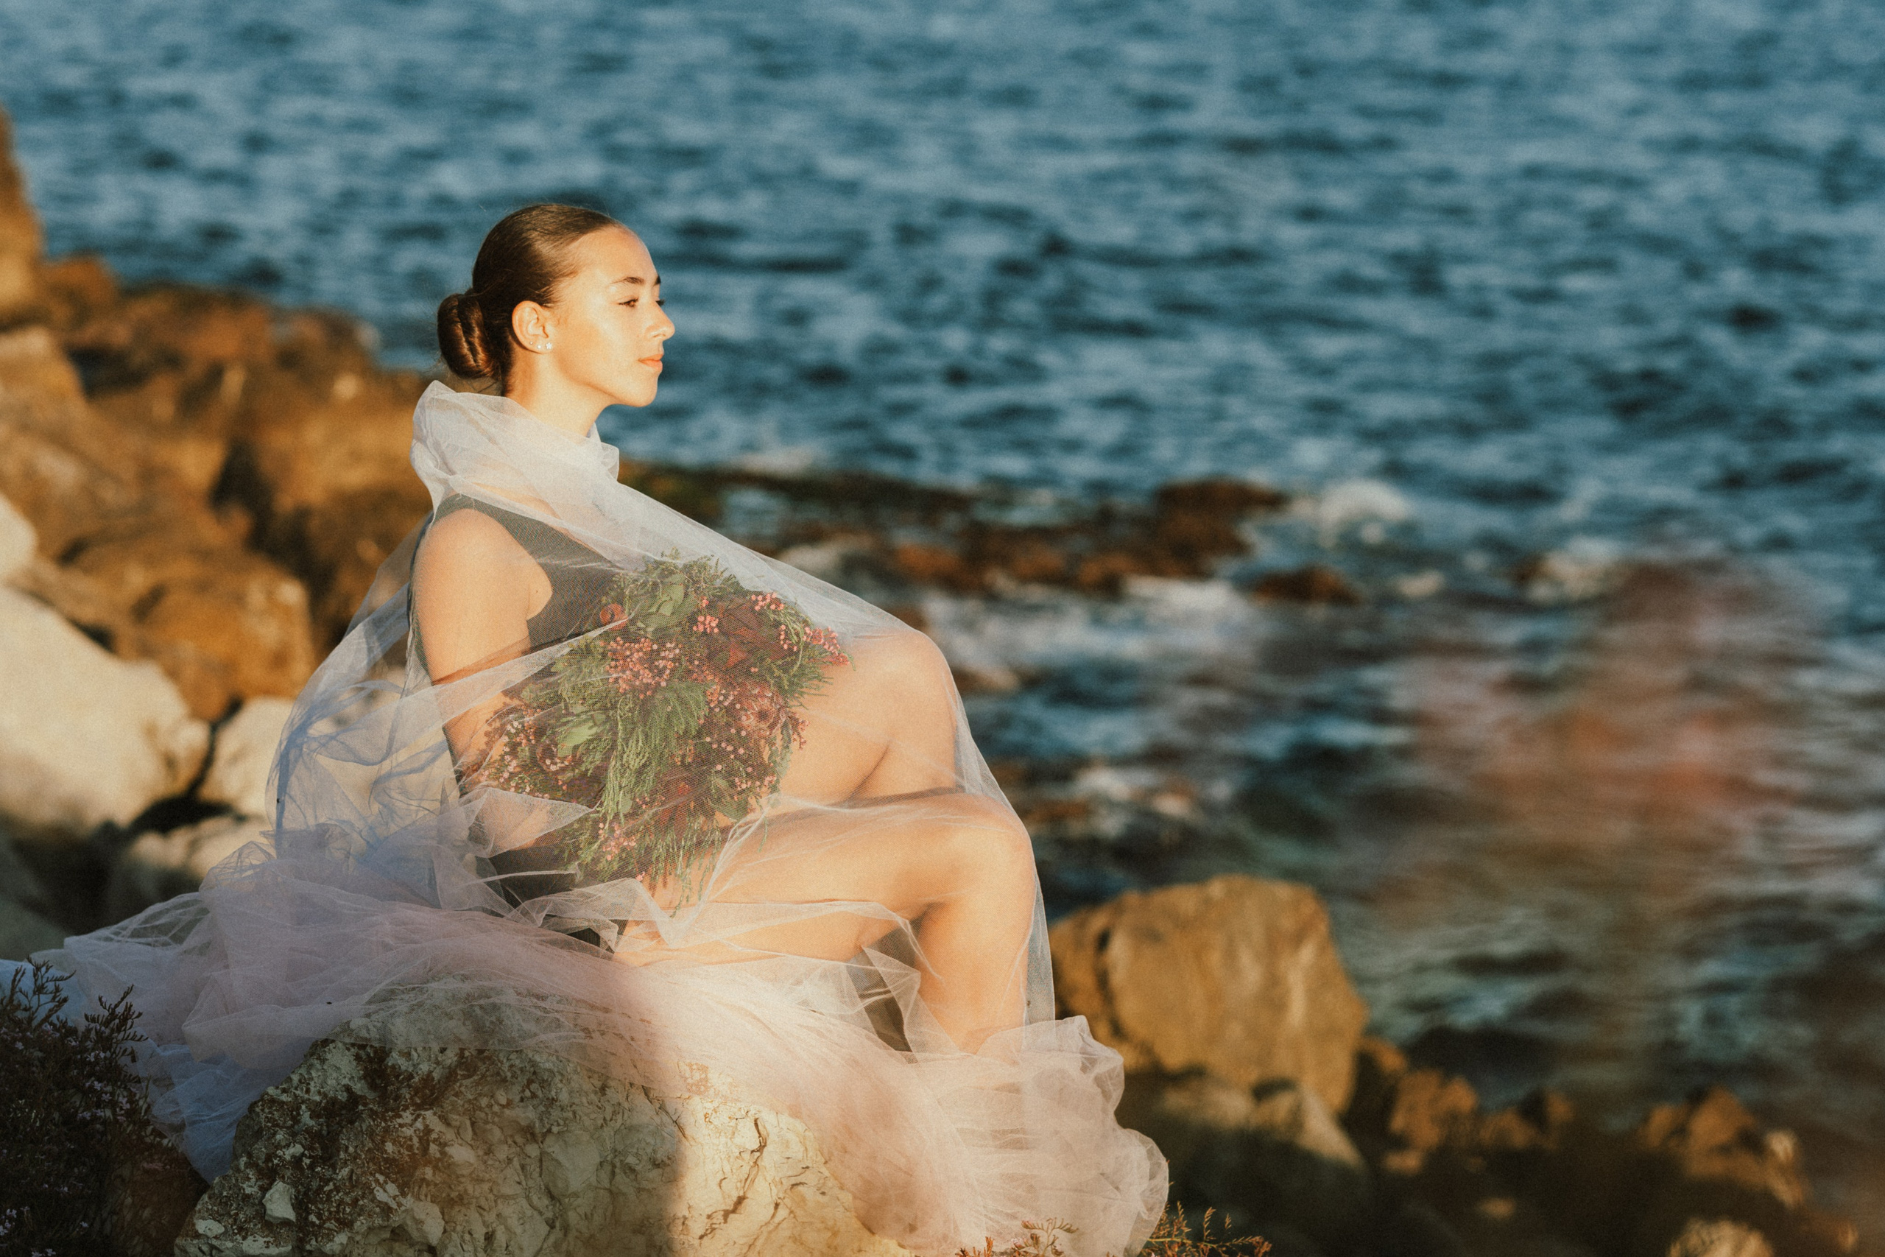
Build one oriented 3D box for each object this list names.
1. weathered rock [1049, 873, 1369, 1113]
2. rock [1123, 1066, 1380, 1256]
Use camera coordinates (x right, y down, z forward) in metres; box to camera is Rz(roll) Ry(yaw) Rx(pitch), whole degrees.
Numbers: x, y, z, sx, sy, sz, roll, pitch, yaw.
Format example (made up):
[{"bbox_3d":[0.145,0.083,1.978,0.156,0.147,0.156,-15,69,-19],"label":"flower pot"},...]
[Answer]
[{"bbox_3d":[0.545,0.763,13.700,0.670,0.500,0.500,0,12,0],"label":"weathered rock"},{"bbox_3d":[0.549,0.989,12.300,0.520,0.360,0.450,0,12,0],"label":"rock"}]

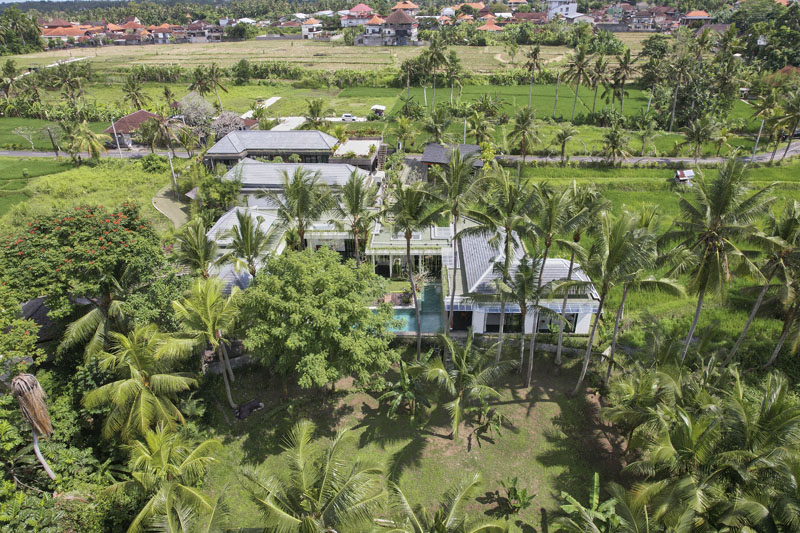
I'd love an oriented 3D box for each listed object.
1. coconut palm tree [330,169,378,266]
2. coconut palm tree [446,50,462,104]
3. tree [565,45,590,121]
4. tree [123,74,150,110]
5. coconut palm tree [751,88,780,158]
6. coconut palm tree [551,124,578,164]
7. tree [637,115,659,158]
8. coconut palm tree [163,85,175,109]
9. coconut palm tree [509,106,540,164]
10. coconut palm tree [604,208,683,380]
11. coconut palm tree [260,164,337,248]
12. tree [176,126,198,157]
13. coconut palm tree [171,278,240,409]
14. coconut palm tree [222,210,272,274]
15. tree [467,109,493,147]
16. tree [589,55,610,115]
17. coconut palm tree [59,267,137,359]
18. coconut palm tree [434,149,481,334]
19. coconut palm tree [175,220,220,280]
[{"bbox_3d":[-4.640,-4.130,52.190,5.650,13.130,5.650,0,27,0],"label":"coconut palm tree"},{"bbox_3d":[15.180,-52.660,137.450,4.630,14.840,4.630,0,29,0],"label":"coconut palm tree"},{"bbox_3d":[46.420,-48.380,129.620,7.450,19.130,7.450,0,27,0],"label":"tree"},{"bbox_3d":[-70.630,-45.480,131.910,7.790,11.860,7.790,0,27,0],"label":"tree"},{"bbox_3d":[63.321,-24.631,85.335,5.300,12.100,5.300,-1,29,0],"label":"coconut palm tree"},{"bbox_3d":[31.720,-23.500,94.110,5.500,7.500,5.500,0,29,0],"label":"coconut palm tree"},{"bbox_3d":[47.910,-25.170,94.620,4.390,8.290,4.390,0,29,0],"label":"tree"},{"bbox_3d":[-66.810,-48.030,139.280,4.200,7.500,4.200,0,29,0],"label":"coconut palm tree"},{"bbox_3d":[23.380,-24.750,91.810,6.190,10.270,6.190,0,29,0],"label":"coconut palm tree"},{"bbox_3d":[18.010,2.980,37.770,6.470,15.840,6.470,0,27,0],"label":"coconut palm tree"},{"bbox_3d":[-7.693,0.497,40.336,6.100,17.600,6.100,-1,29,0],"label":"coconut palm tree"},{"bbox_3d":[-42.850,-25.160,98.960,4.650,6.250,4.650,0,27,0],"label":"tree"},{"bbox_3d":[-13.407,6.012,36.466,5.400,11.800,5.400,-1,29,0],"label":"coconut palm tree"},{"bbox_3d":[-11.869,2.062,40.929,4.800,14.400,4.800,-1,29,0],"label":"coconut palm tree"},{"bbox_3d":[16.430,-27.530,100.410,5.710,9.120,5.710,0,27,0],"label":"tree"},{"bbox_3d":[52.220,-47.420,127.950,5.930,14.890,5.930,0,29,0],"label":"tree"},{"bbox_3d":[-23.960,4.770,39.940,6.700,9.500,6.700,0,29,0],"label":"coconut palm tree"},{"bbox_3d":[4.750,-0.220,40.390,4.540,19.090,4.540,0,27,0],"label":"coconut palm tree"},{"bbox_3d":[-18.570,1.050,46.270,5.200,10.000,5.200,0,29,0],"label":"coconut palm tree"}]

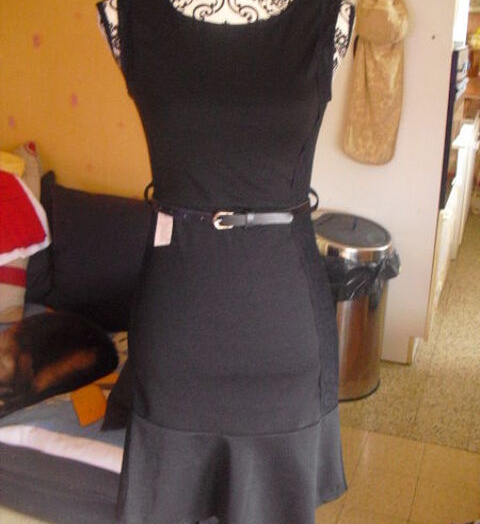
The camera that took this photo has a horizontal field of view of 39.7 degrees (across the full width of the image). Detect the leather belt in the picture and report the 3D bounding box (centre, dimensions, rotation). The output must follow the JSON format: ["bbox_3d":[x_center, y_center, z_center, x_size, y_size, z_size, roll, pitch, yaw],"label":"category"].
[{"bbox_3d":[-0.015,-0.097,1.081,0.265,0.042,0.200,0,16,-2],"label":"leather belt"}]

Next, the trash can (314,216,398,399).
[{"bbox_3d":[0.434,0.189,2.764,0.345,0.690,0.345,0,16,0],"label":"trash can"}]

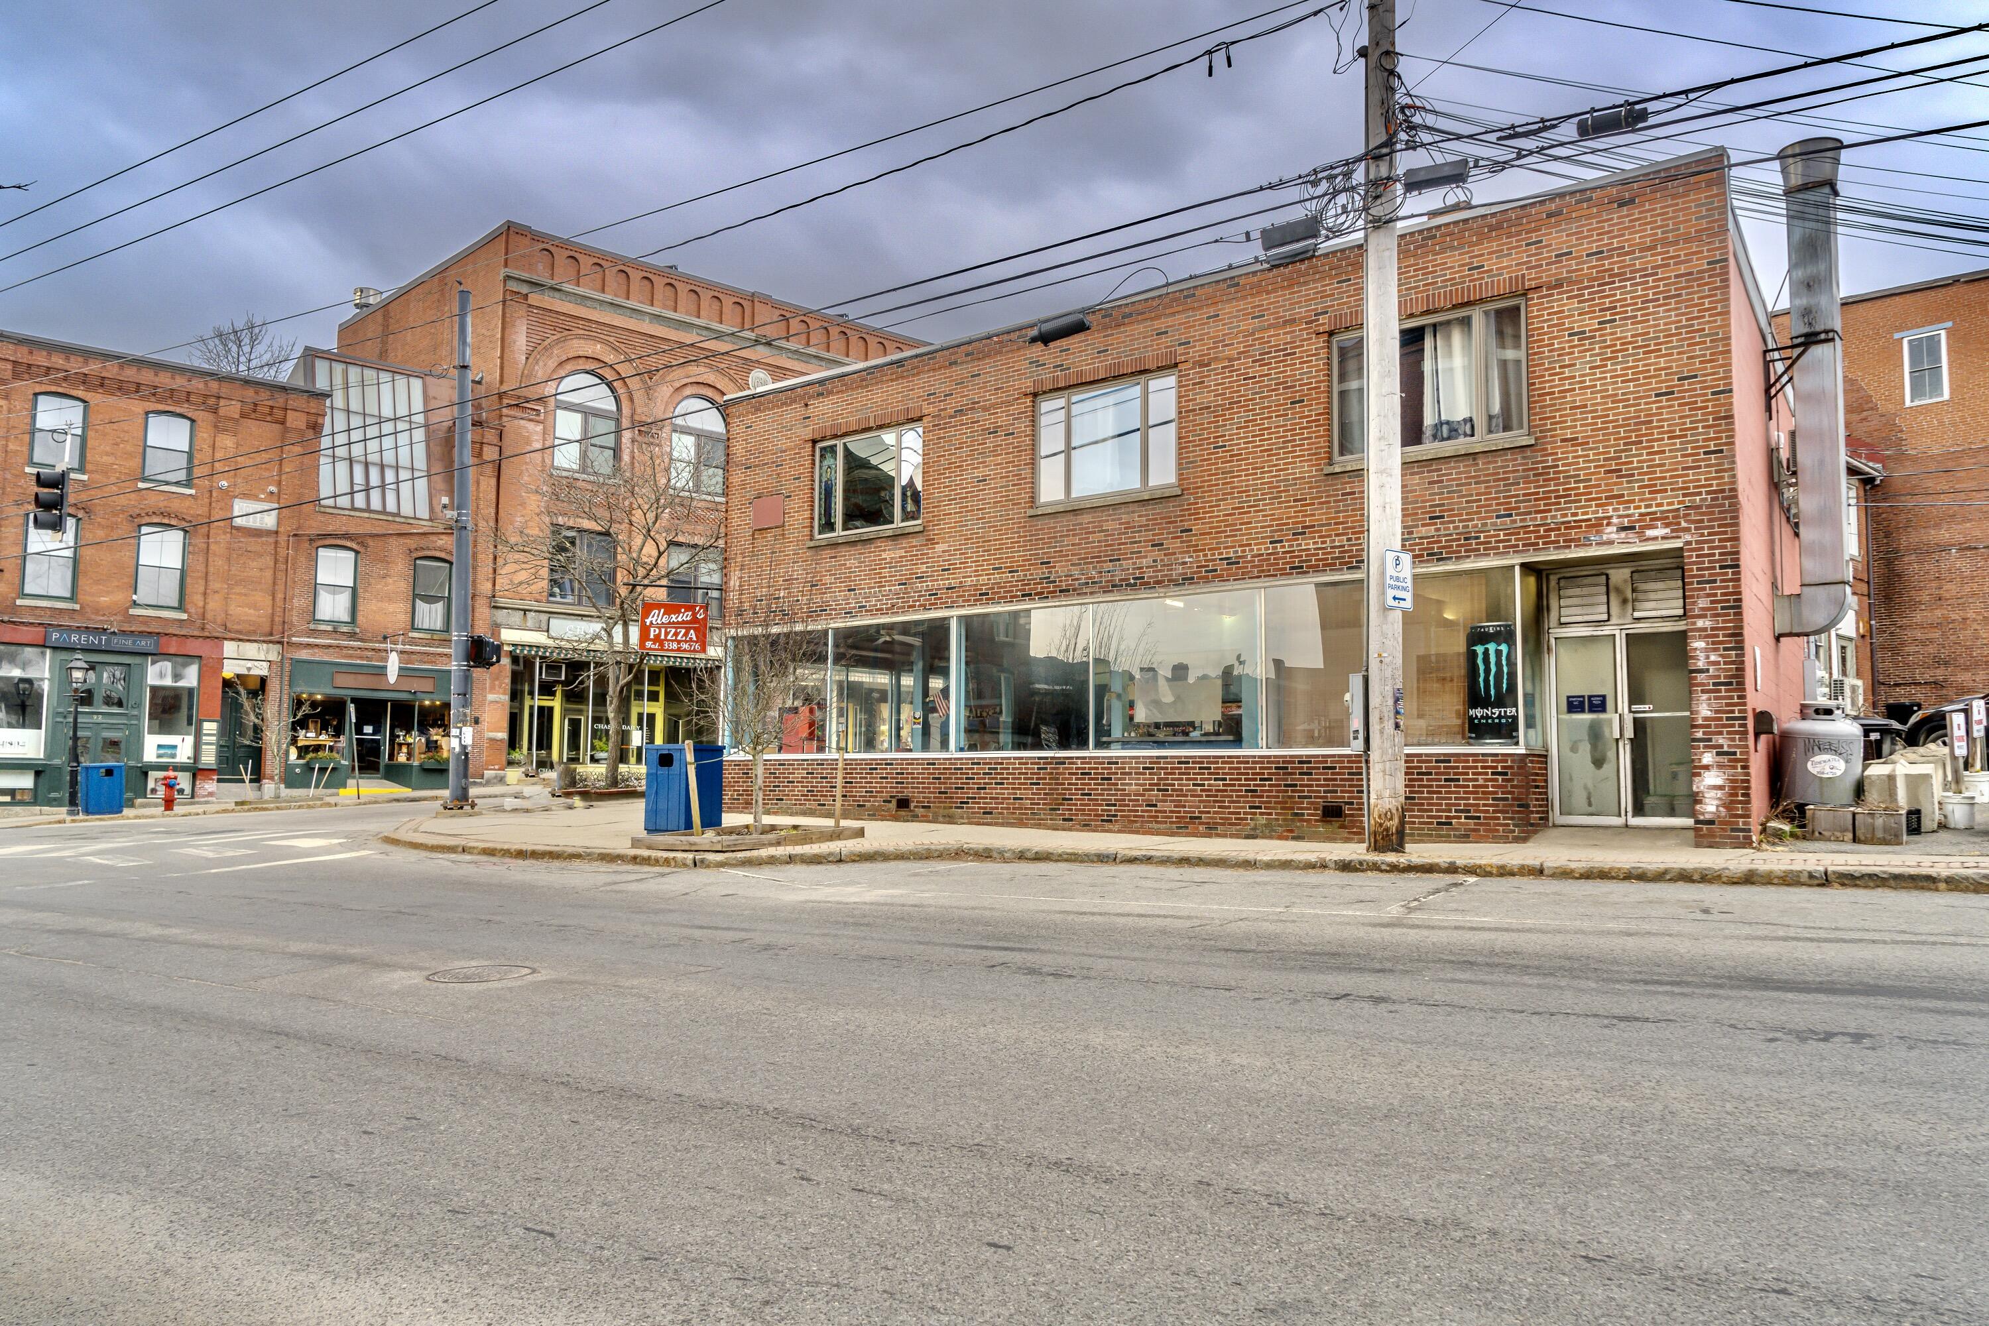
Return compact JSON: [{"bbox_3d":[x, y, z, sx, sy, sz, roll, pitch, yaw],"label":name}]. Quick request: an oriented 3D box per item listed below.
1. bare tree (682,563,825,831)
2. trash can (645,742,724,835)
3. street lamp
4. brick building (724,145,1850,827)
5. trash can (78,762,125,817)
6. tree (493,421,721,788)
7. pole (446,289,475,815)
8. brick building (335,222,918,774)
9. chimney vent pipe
[{"bbox_3d":[-2.871,0.447,16.015,1.650,3.214,1.600,1,-5,-10],"label":"bare tree"},{"bbox_3d":[-3.957,1.607,16.925,0.720,1.116,0.700,-3,-5,31],"label":"trash can"},{"bbox_3d":[-19.838,1.504,28.667,0.460,3.559,0.460,4,-6,-40],"label":"street lamp"},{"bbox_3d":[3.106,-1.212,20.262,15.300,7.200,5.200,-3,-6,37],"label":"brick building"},{"bbox_3d":[-19.201,2.729,28.569,0.680,1.100,0.700,-4,-6,43],"label":"trash can"},{"bbox_3d":[-8.208,-1.283,28.190,4.400,7.885,4.200,1,-5,-16],"label":"tree"},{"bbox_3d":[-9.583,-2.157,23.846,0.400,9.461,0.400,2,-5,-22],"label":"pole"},{"bbox_3d":[-13.427,-4.052,50.714,17.500,16.967,14.300,5,-6,-44],"label":"brick building"},{"bbox_3d":[9.589,-3.211,15.660,0.720,5.936,0.600,-3,-6,37],"label":"chimney vent pipe"}]

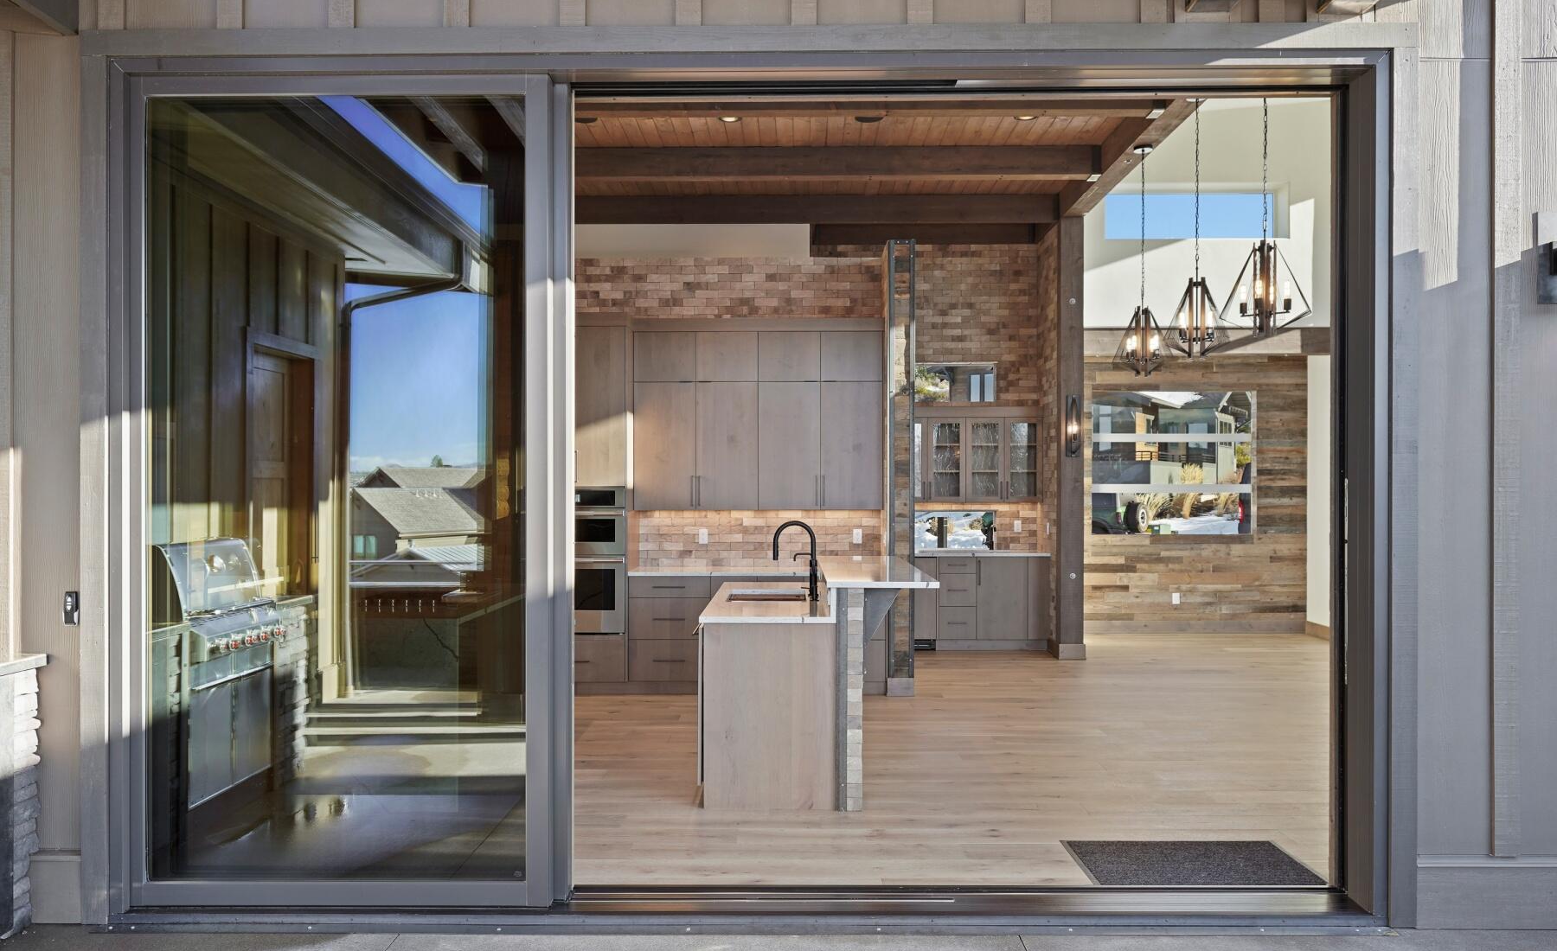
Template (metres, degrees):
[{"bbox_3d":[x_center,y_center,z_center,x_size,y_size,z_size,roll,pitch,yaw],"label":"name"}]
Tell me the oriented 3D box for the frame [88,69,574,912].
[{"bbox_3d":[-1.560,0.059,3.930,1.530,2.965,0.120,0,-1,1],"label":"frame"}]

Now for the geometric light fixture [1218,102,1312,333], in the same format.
[{"bbox_3d":[2.577,-1.508,5.720,0.385,1.550,0.385,0,-1,1],"label":"geometric light fixture"}]

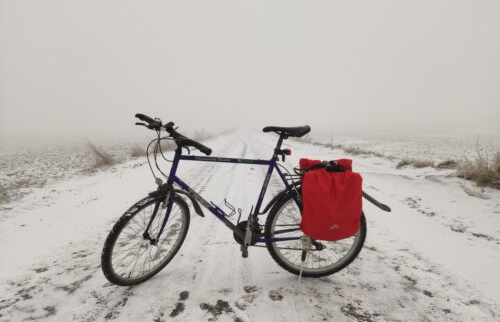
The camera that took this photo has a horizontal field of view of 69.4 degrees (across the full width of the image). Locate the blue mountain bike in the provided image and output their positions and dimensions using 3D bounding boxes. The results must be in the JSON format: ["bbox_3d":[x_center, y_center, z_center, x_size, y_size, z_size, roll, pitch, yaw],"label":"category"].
[{"bbox_3d":[-0.025,0.243,2.250,1.685,1.110,0.640,-1,5,0],"label":"blue mountain bike"}]

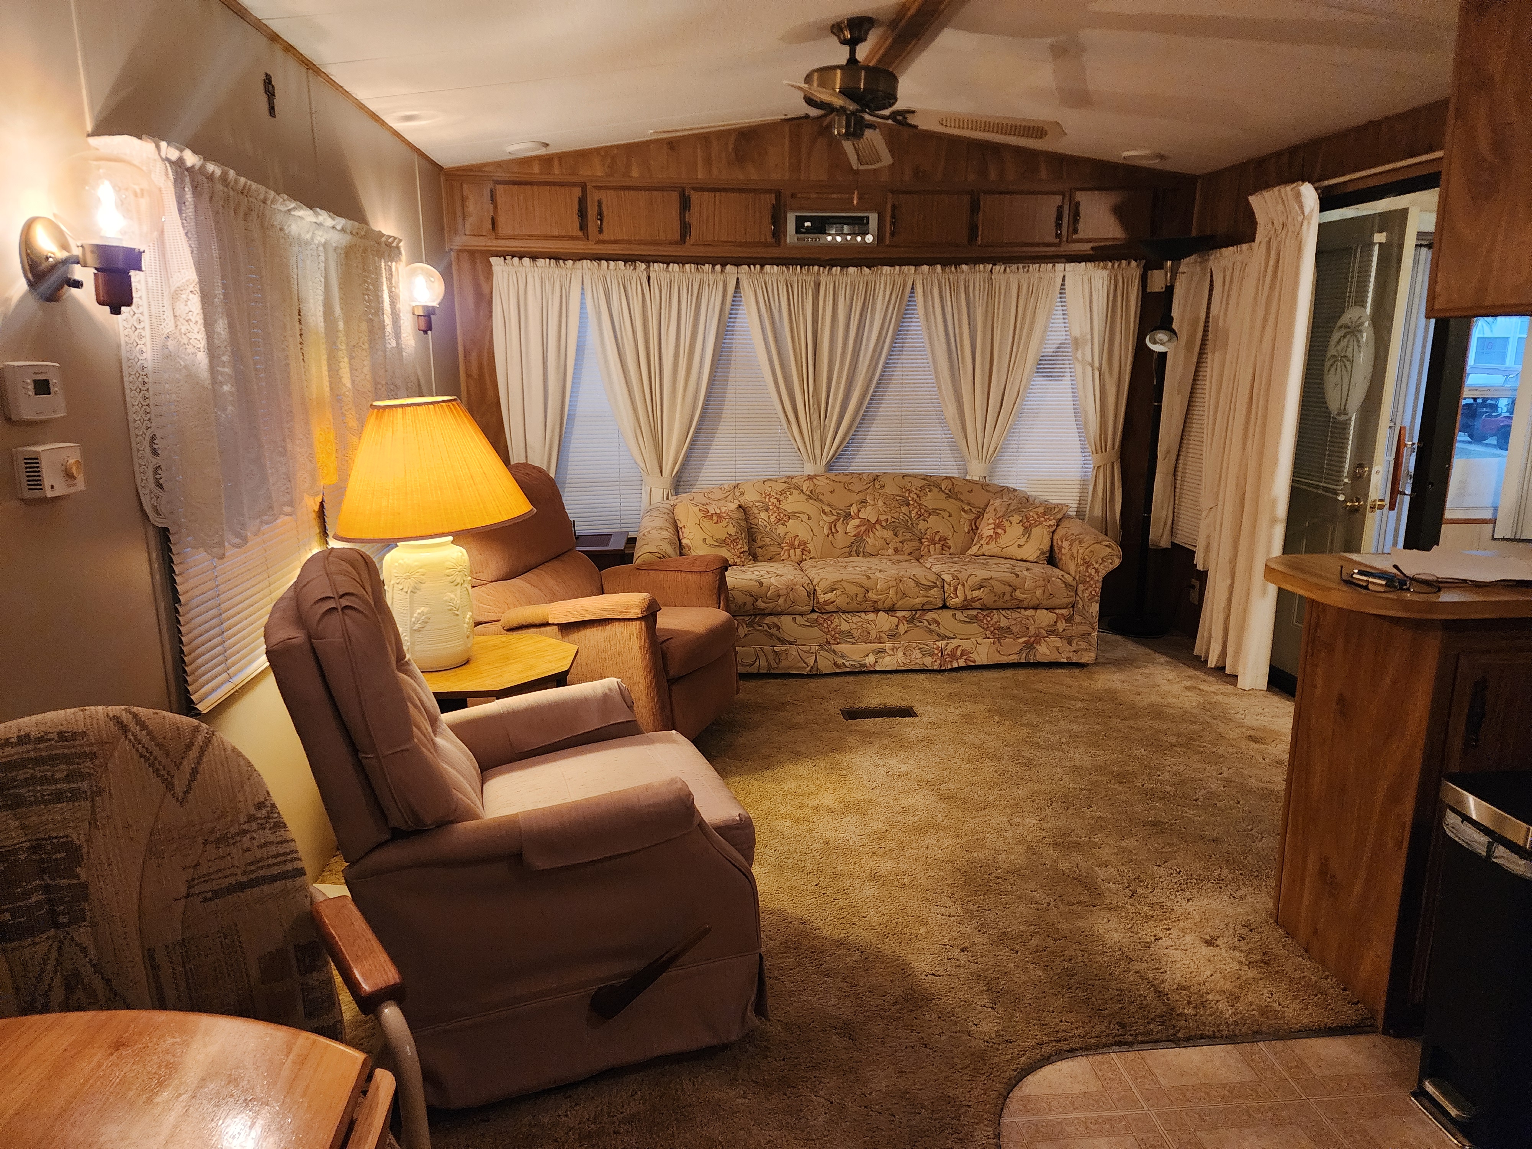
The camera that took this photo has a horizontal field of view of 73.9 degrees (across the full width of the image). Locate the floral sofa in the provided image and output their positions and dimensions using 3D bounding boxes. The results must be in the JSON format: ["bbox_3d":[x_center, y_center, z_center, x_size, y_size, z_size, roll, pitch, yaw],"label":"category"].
[{"bbox_3d":[0.455,-0.048,4.733,2.090,0.800,0.860,-1,12,-5],"label":"floral sofa"}]

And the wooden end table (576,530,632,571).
[{"bbox_3d":[-0.922,0.096,4.917,0.500,0.520,0.470,-1,13,-5],"label":"wooden end table"}]

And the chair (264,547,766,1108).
[{"bbox_3d":[-0.551,0.414,2.287,0.930,1.040,0.790,-5,13,-20],"label":"chair"}]

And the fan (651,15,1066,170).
[{"bbox_3d":[0.255,-1.541,3.166,1.300,0.380,1.300,2,13,11],"label":"fan"}]

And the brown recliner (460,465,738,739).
[{"bbox_3d":[-0.657,0.048,4.024,0.940,1.000,0.820,3,13,16],"label":"brown recliner"}]

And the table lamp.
[{"bbox_3d":[-0.935,-0.112,2.864,0.560,0.730,0.560,-1,13,-5],"label":"table lamp"}]

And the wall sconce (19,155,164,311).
[{"bbox_3d":[-1.001,-0.514,1.542,0.172,0.230,0.145,-1,12,-5],"label":"wall sconce"}]

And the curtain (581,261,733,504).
[{"bbox_3d":[-0.500,-0.808,4.889,0.700,1.300,0.120,-3,13,-16],"label":"curtain"}]

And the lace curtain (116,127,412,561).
[{"bbox_3d":[-1.198,-0.573,2.707,0.100,0.790,1.780,-1,13,-5],"label":"lace curtain"}]

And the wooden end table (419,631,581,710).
[{"bbox_3d":[-0.791,0.496,2.852,0.520,0.530,0.520,-1,12,-5],"label":"wooden end table"}]

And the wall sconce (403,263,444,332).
[{"bbox_3d":[-1.237,-0.995,3.659,0.190,0.255,0.155,-1,13,-5],"label":"wall sconce"}]

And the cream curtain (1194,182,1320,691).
[{"bbox_3d":[1.996,-0.543,4.208,0.130,1.960,0.490,-1,12,-5],"label":"cream curtain"}]

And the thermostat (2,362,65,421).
[{"bbox_3d":[-1.069,-0.269,1.494,0.026,0.080,0.094,-1,12,-5],"label":"thermostat"}]

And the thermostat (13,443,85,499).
[{"bbox_3d":[-1.057,-0.155,1.510,0.047,0.069,0.094,-1,12,-5],"label":"thermostat"}]

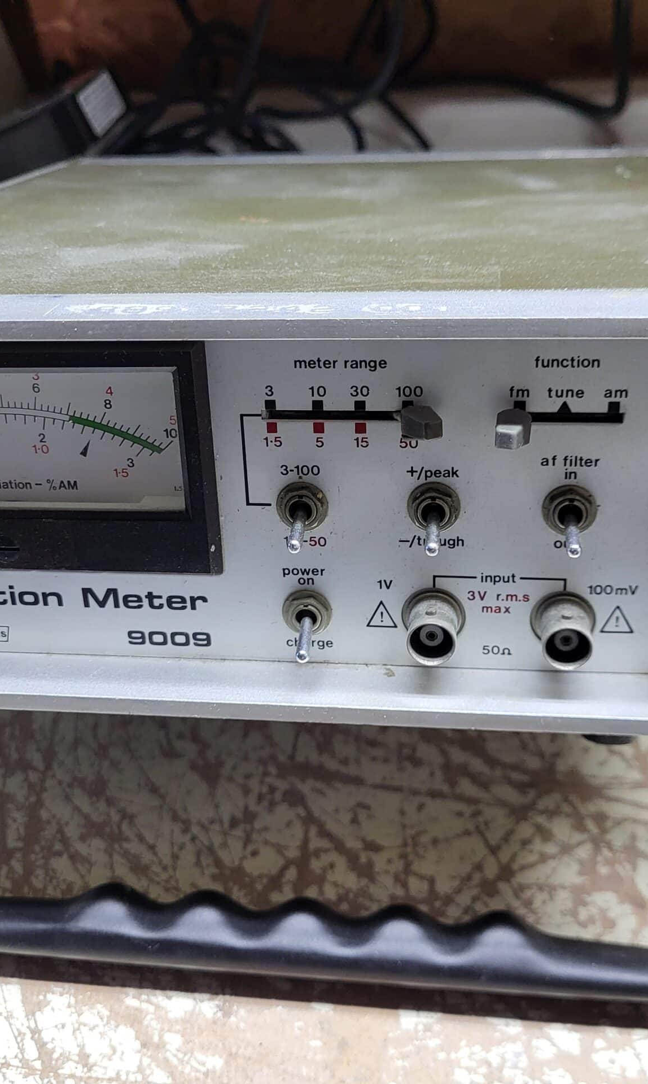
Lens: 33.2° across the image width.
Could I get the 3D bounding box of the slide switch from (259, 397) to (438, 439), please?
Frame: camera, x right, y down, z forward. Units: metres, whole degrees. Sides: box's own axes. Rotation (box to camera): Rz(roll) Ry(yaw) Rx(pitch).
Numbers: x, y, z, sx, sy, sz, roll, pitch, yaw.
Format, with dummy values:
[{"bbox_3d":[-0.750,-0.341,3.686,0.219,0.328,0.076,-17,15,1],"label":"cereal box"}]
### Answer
[{"bbox_3d":[0.005,-0.022,0.205,0.035,0.006,0.009,1,24,8],"label":"slide switch"}]

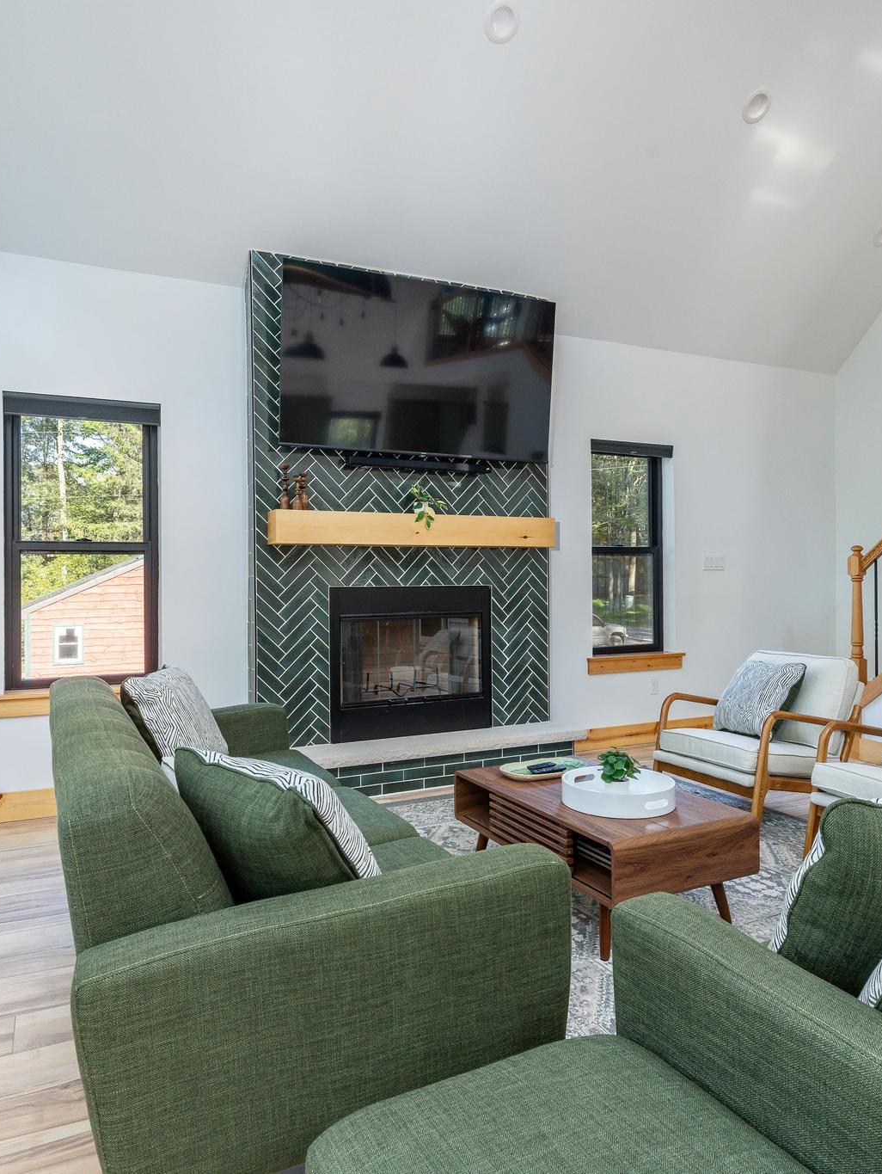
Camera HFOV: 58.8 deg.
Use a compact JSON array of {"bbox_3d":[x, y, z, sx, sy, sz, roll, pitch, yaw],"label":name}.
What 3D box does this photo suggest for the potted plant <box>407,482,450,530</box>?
[{"bbox_3d":[-0.071,-0.470,4.488,0.220,0.270,0.170,-1,1,-26],"label":"potted plant"}]

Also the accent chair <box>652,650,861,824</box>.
[{"bbox_3d":[1.589,0.745,3.945,0.815,0.765,0.675,-1,1,-27],"label":"accent chair"}]

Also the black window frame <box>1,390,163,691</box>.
[{"bbox_3d":[-1.818,-0.218,4.005,0.719,1.462,0.100,-1,1,-26],"label":"black window frame"}]

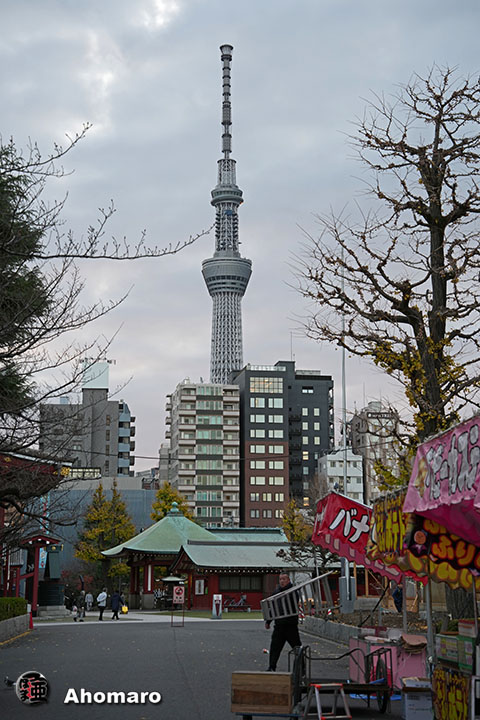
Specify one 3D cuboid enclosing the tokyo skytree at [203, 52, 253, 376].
[{"bbox_3d":[-14.449,-58.117,1422.241,64.000,634.000,64.000,0,-10,0],"label":"tokyo skytree"}]

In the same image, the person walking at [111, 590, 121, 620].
[{"bbox_3d":[-6.417,12.688,65.078,0.480,1.520,0.420,-9,-14,39],"label":"person walking"}]

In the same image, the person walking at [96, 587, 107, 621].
[{"bbox_3d":[-7.026,12.458,64.273,0.450,1.660,0.500,10,-15,-44],"label":"person walking"}]

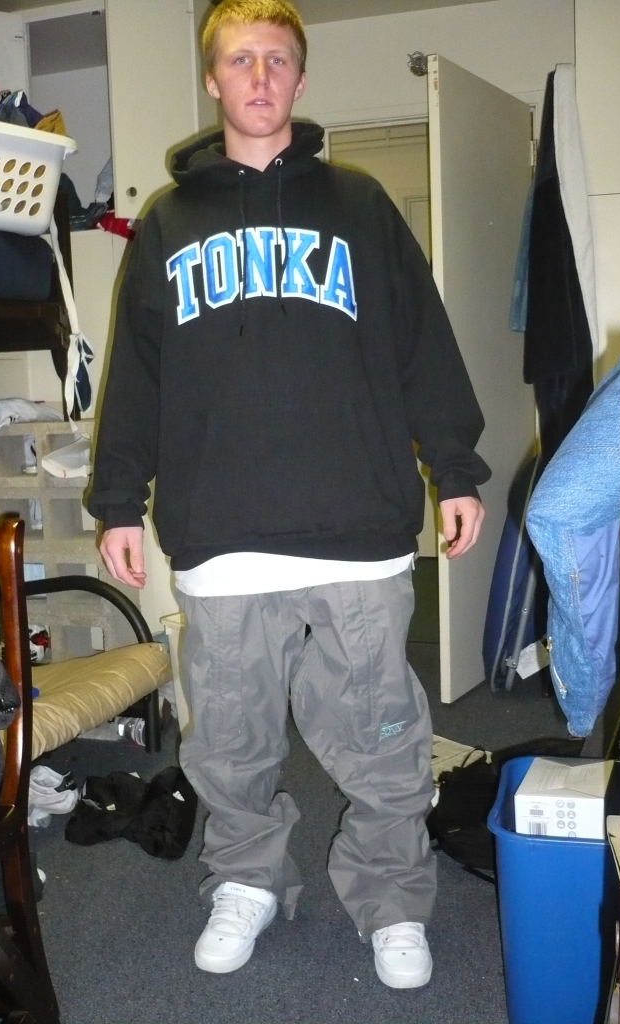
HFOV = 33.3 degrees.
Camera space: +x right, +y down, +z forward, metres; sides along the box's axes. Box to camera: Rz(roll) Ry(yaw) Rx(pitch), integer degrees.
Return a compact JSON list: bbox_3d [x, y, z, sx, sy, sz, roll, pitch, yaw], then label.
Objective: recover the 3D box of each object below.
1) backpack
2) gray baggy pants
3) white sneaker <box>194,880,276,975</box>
[{"bbox_3d":[0.484,0.661,2.500,0.360,0.200,0.460,0,7,17],"label":"backpack"},{"bbox_3d":[-0.005,0.417,2.035,0.490,0.800,0.330,-1,7,6],"label":"gray baggy pants"},{"bbox_3d":[-0.131,0.775,2.048,0.110,0.120,0.300,0,7,17],"label":"white sneaker"}]

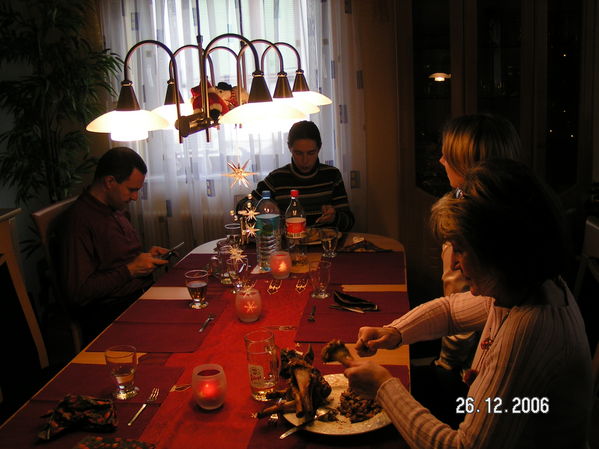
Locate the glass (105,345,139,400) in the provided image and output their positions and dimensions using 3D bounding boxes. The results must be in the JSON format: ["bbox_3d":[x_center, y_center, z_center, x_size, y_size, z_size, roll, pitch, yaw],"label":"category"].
[{"bbox_3d":[-0.478,0.396,1.747,0.084,0.122,0.084,-1,14,8],"label":"glass"}]

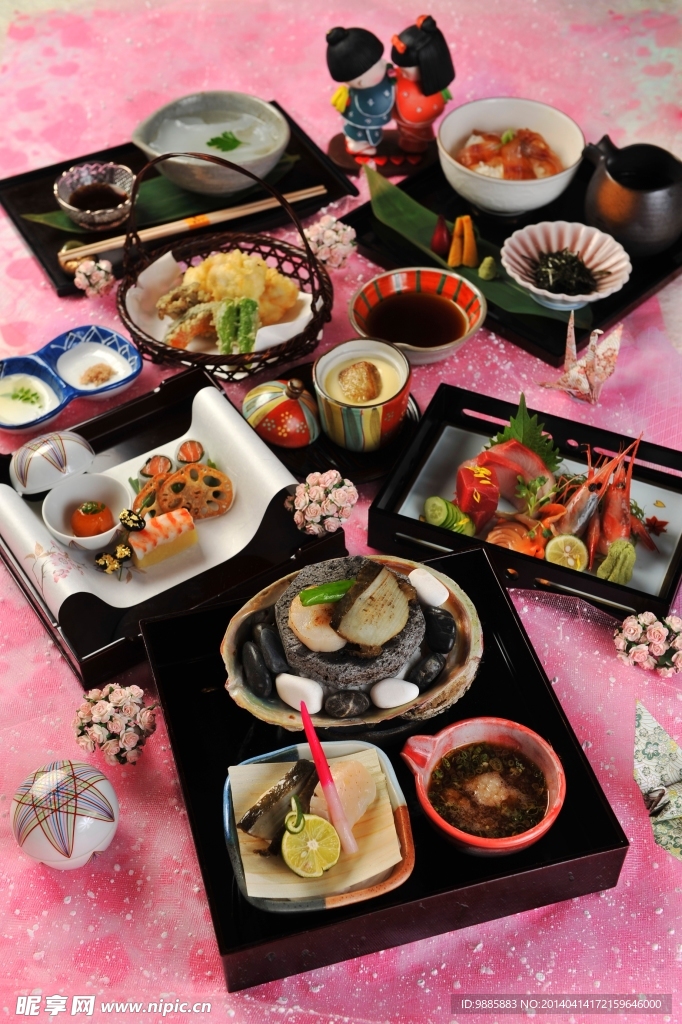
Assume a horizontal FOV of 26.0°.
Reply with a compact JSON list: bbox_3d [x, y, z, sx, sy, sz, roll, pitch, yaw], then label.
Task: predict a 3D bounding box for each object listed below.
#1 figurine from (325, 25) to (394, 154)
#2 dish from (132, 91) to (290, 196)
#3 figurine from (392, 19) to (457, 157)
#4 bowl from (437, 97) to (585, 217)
[{"bbox_3d":[0.019,-0.374,1.309,0.058,0.122,0.056,33,55,27],"label":"figurine"},{"bbox_3d":[-0.113,-0.317,1.310,0.138,0.051,0.119,-3,47,-2],"label":"dish"},{"bbox_3d":[0.075,-0.397,1.367,0.054,0.122,0.050,-24,51,-20],"label":"figurine"},{"bbox_3d":[0.151,-0.311,1.335,0.131,0.061,0.131,0,47,0],"label":"bowl"}]

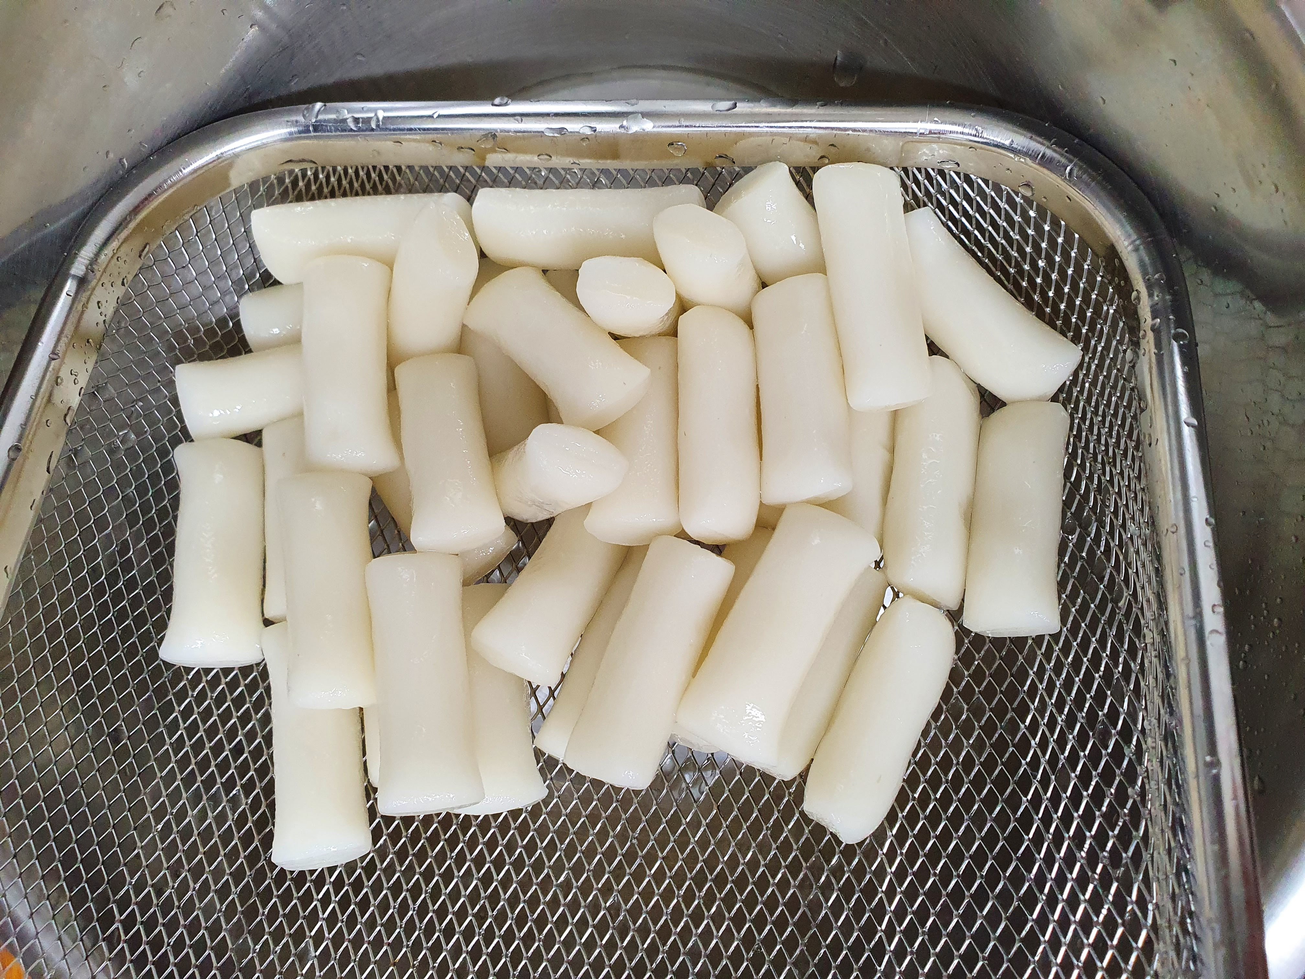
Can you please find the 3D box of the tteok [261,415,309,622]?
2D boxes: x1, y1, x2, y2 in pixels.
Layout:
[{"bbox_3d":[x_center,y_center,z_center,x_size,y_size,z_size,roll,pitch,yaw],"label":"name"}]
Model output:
[{"bbox_3d":[-0.092,0.008,0.261,0.021,0.021,0.051,-9,69,2],"label":"tteok"}]

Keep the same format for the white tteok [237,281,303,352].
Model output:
[{"bbox_3d":[-0.080,-0.046,0.262,0.057,0.021,0.023,-6,72,0],"label":"white tteok"}]

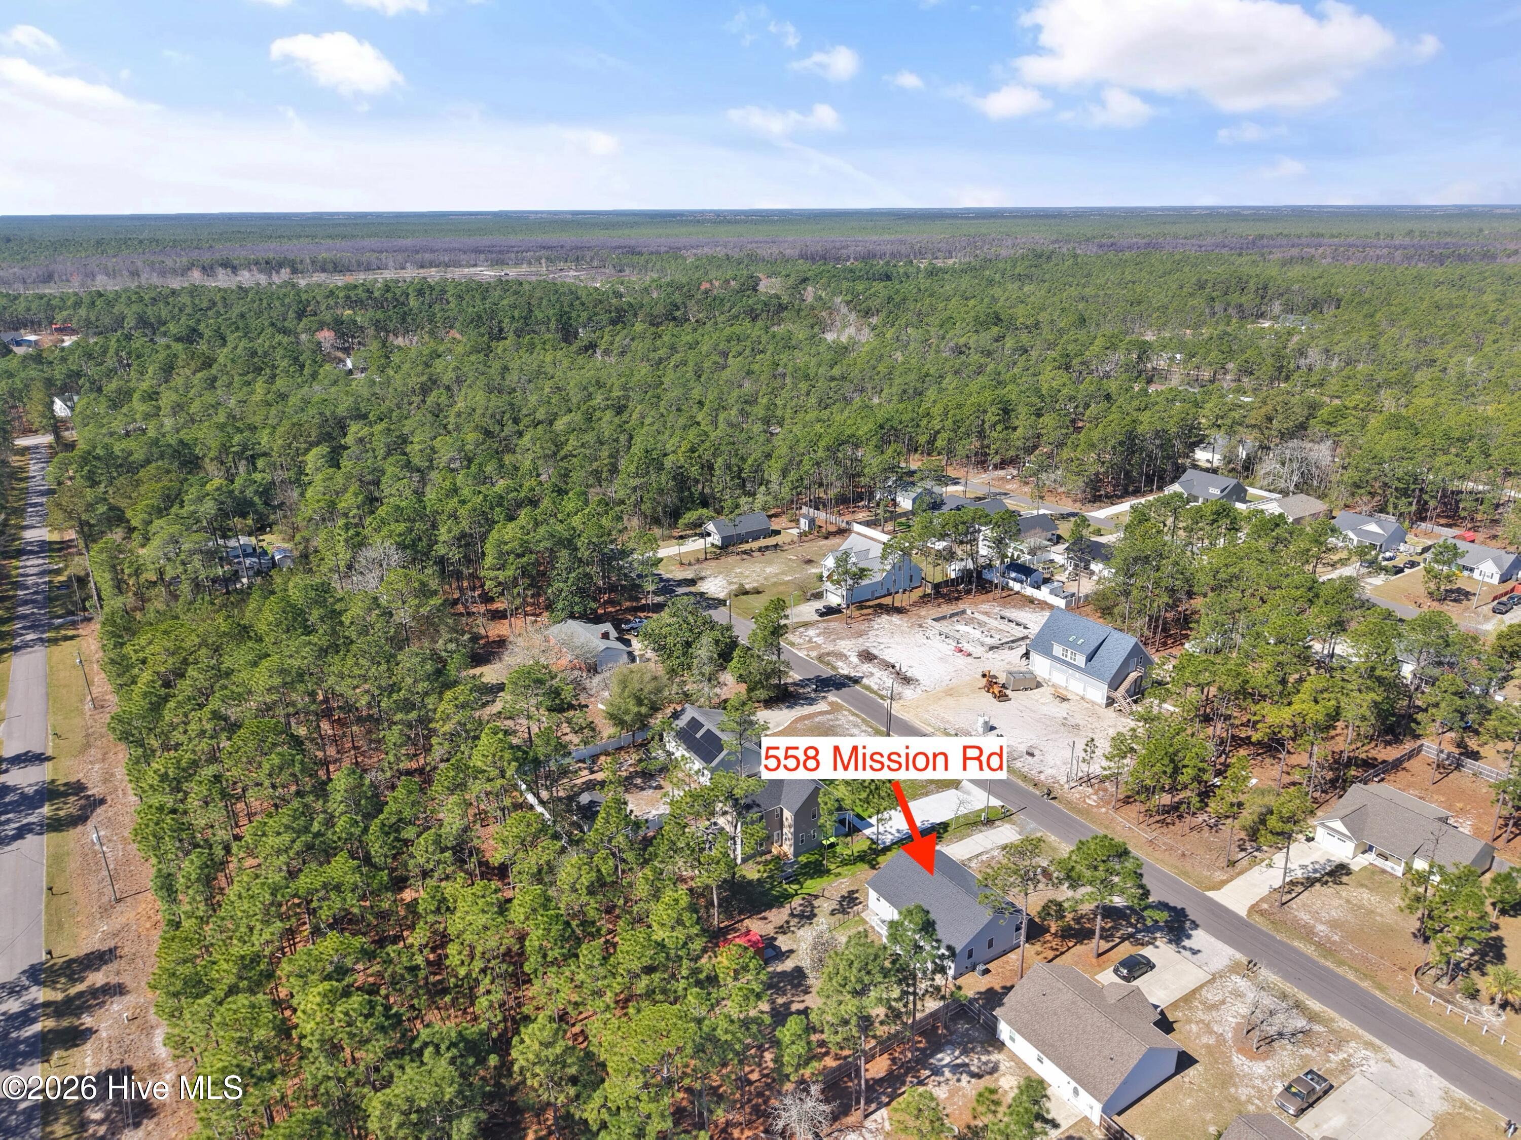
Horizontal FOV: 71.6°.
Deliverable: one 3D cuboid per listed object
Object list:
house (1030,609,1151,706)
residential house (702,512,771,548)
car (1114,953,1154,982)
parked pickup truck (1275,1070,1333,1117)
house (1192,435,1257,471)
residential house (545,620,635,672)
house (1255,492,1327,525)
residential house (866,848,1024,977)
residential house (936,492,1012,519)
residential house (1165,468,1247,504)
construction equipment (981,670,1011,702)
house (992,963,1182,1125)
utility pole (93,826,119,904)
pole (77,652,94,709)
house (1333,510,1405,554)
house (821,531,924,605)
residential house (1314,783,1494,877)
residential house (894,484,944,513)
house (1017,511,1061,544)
[{"bbox_3d":[54.470,13.454,173.281,12.090,9.930,16.610,-12,22,-31],"label":"house"},{"bbox_3d":[-5.604,-10.016,250.938,14.493,5.068,8.919,-13,23,-32],"label":"residential house"},{"bbox_3d":[38.392,40.628,108.040,4.300,1.470,1.740,-12,22,-31],"label":"car"},{"bbox_3d":[47.788,45.961,92.862,5.600,1.780,1.880,-13,23,-32],"label":"parked pickup truck"},{"bbox_3d":[141.063,-36.148,320.261,13.760,6.390,13.760,-11,22,-28],"label":"house"},{"bbox_3d":[-29.806,12.804,185.899,10.743,4.764,16.216,-12,22,-30],"label":"residential house"},{"bbox_3d":[131.997,-15.214,261.437,15.820,5.410,11.500,-12,22,-31],"label":"house"},{"bbox_3d":[20.268,36.237,114.788,10.660,6.130,14.600,-12,22,-31],"label":"residential house"},{"bbox_3d":[52.424,-15.200,264.073,15.912,5.473,15.203,-12,22,-30],"label":"residential house"},{"bbox_3d":[117.817,-21.613,278.281,16.320,6.680,14.450,-12,22,-31],"label":"residential house"},{"bbox_3d":[37.734,18.356,169.686,2.250,3.300,5.900,-8,20,-20],"label":"construction equipment"},{"bbox_3d":[30.742,42.173,97.524,12.780,5.500,13.020,-12,22,-31],"label":"house"},{"bbox_3d":[-74.147,33.383,119.167,0.700,10.092,0.500,-13,22,-30],"label":"utility pole"},{"bbox_3d":[-106.307,17.531,166.118,0.700,9.840,0.500,-13,22,-30],"label":"pole"},{"bbox_3d":[139.581,-9.190,244.036,12.770,5.980,14.392,-12,22,-30],"label":"house"},{"bbox_3d":[20.585,-0.710,217.247,20.777,9.122,16.824,-13,23,-32],"label":"house"},{"bbox_3d":[78.774,31.606,127.509,15.820,5.210,15.730,-12,22,-31],"label":"residential house"},{"bbox_3d":[41.872,-19.956,277.196,12.190,5.310,8.260,-12,22,-31],"label":"residential house"},{"bbox_3d":[61.978,-9.152,245.903,13.480,5.777,9.527,-12,22,-30],"label":"house"}]

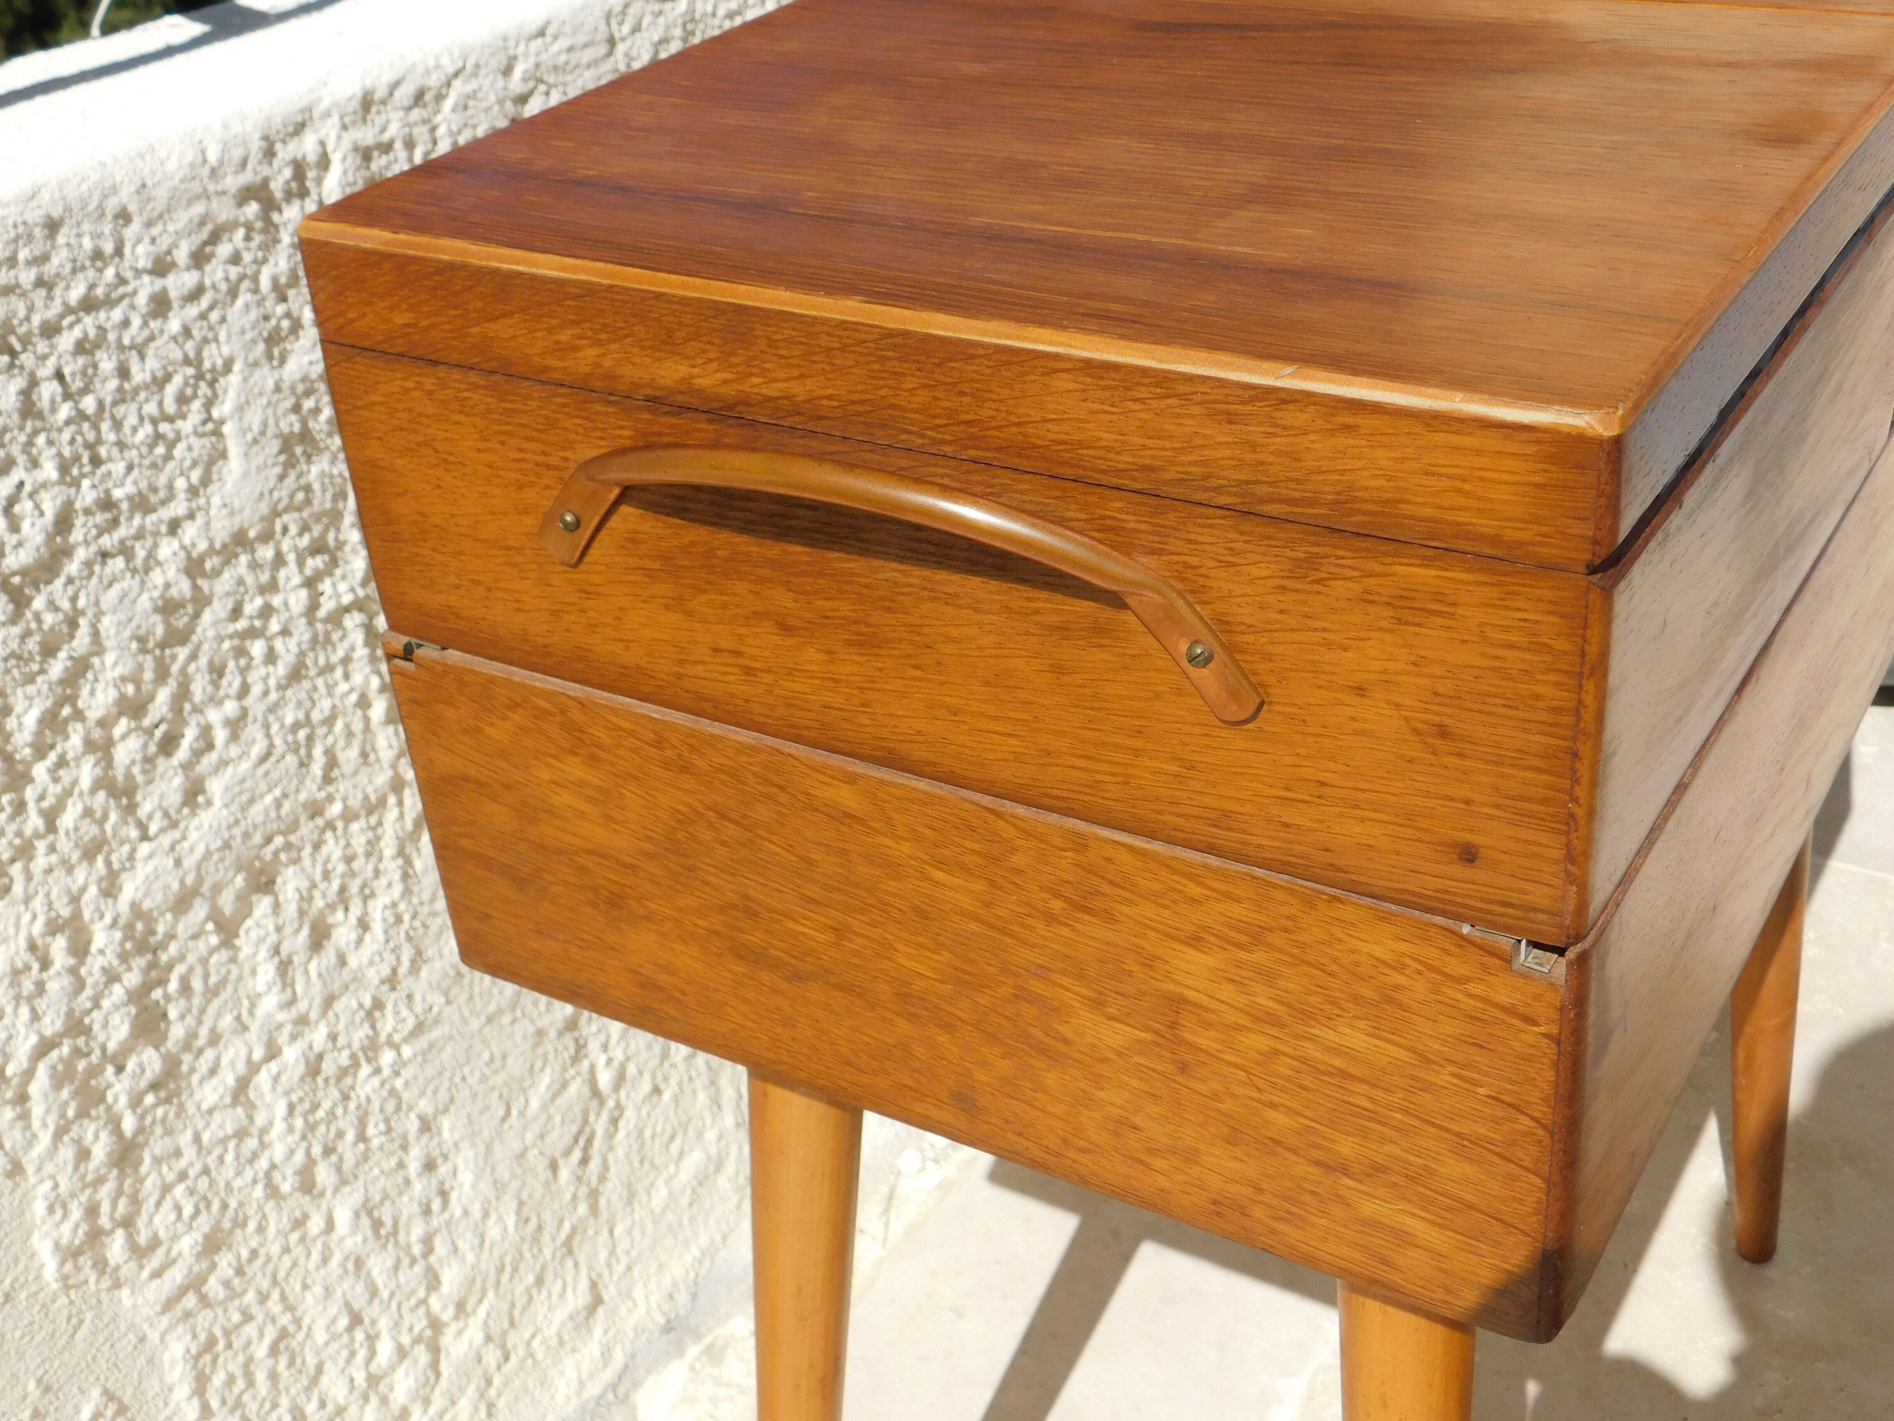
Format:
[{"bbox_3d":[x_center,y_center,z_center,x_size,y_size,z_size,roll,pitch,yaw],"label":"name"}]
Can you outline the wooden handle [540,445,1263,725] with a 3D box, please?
[{"bbox_3d":[-0.021,-0.027,0.380,0.157,0.042,0.018,14,34,31],"label":"wooden handle"}]

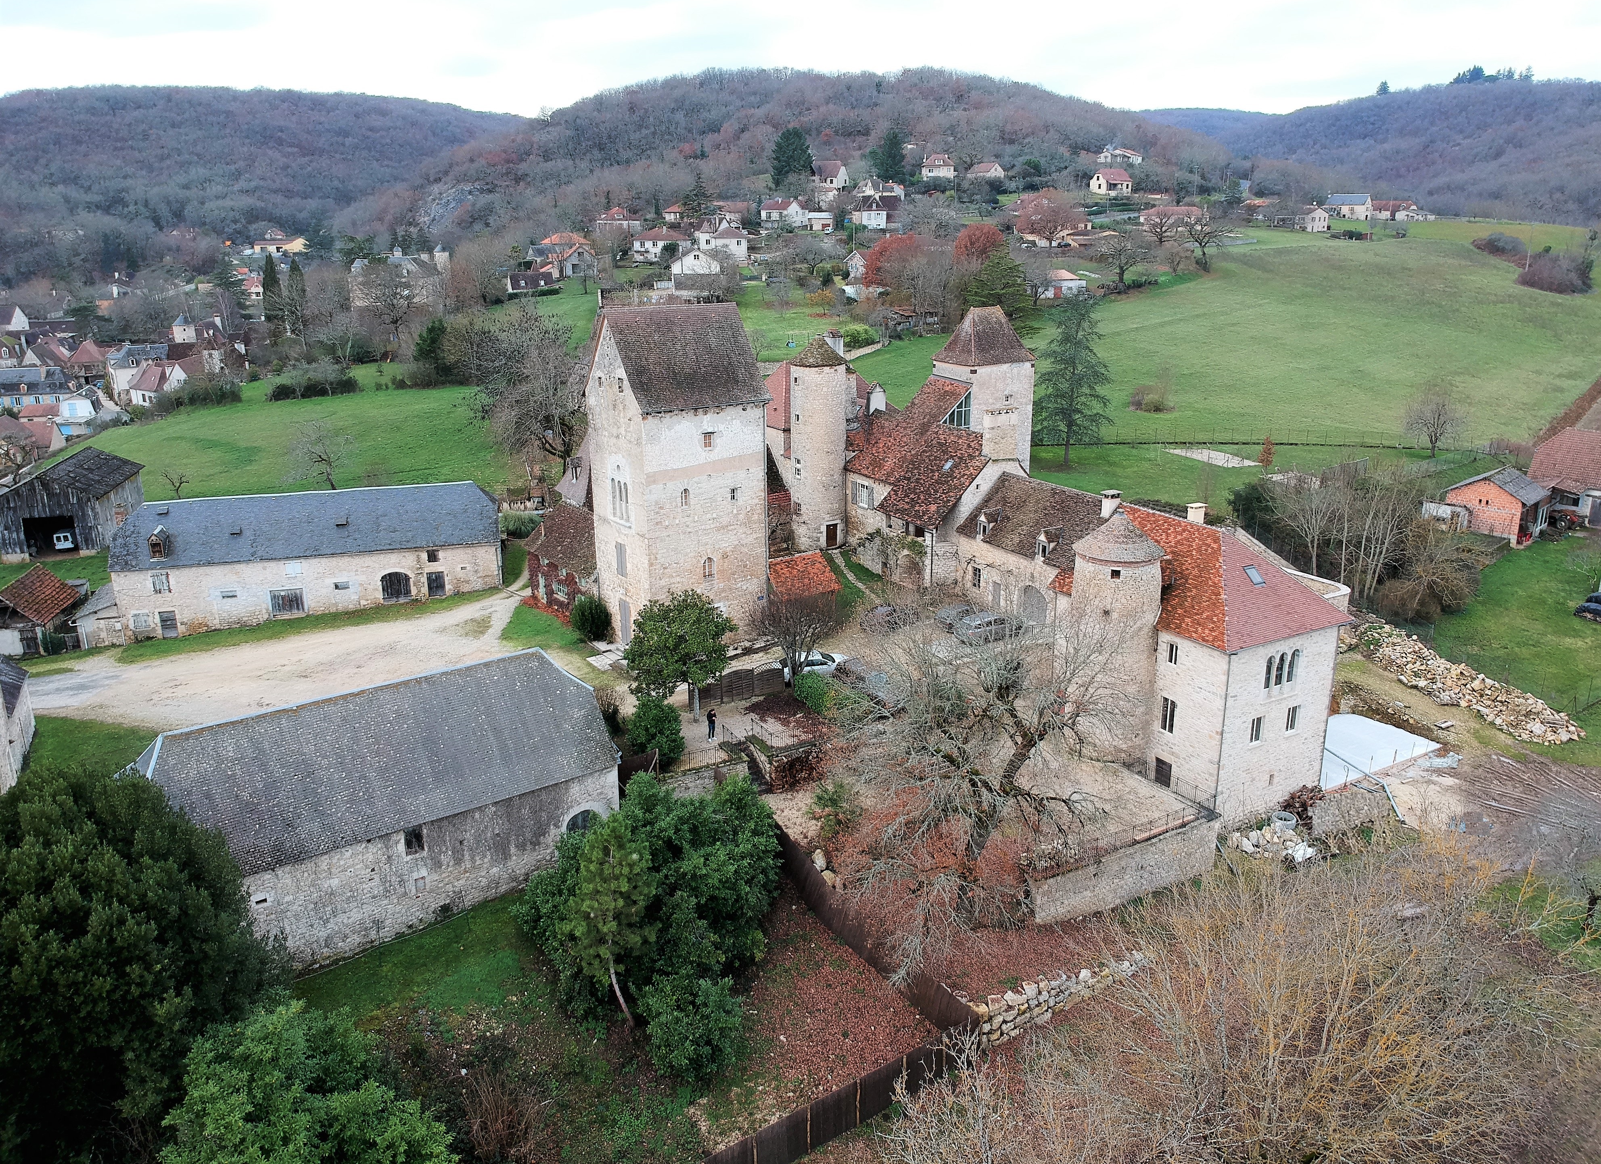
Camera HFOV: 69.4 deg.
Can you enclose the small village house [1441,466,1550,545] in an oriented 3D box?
[{"bbox_3d":[64.098,-7.362,106.672,7.000,5.700,7.600,15,23,43],"label":"small village house"}]

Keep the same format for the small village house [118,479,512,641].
[{"bbox_3d":[-36.828,-2.257,88.850,26.950,9.600,8.600,-5,17,-14],"label":"small village house"}]

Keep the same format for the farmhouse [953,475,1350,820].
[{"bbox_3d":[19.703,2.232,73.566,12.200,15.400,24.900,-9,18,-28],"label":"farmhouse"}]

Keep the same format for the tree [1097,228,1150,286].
[{"bbox_3d":[59.935,-60.282,213.914,10.400,9.590,10.000,-1,17,0],"label":"tree"}]

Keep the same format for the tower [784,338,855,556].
[{"bbox_3d":[1.493,-11.270,93.141,4.900,16.700,4.900,-1,16,0],"label":"tower"}]

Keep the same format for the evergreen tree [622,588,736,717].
[{"bbox_3d":[-6.361,3.986,61.071,6.100,7.500,6.000,-1,17,0],"label":"evergreen tree"}]

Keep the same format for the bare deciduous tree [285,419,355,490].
[{"bbox_3d":[-52.038,-13.437,123.905,7.510,7.850,7.510,-1,16,0],"label":"bare deciduous tree"}]

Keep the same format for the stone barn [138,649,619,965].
[{"bbox_3d":[-18.318,9.374,50.522,19.600,10.200,7.200,-12,20,-34],"label":"stone barn"}]

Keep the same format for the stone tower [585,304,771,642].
[{"bbox_3d":[-7.903,-6.888,76.459,9.200,22.000,9.000,-11,19,-30],"label":"stone tower"}]

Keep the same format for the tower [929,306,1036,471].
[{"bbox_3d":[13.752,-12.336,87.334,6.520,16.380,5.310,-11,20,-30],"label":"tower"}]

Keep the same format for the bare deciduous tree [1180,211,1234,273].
[{"bbox_3d":[80.477,-67.373,228.550,10.400,11.400,10.000,-1,17,0],"label":"bare deciduous tree"}]

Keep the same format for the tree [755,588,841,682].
[{"bbox_3d":[-0.401,3.302,68.976,5.300,5.900,5.000,-1,16,0],"label":"tree"}]

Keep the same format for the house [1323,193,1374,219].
[{"bbox_3d":[213.219,-145.797,450.000,8.500,10.000,17.000,-15,22,-41],"label":"house"}]

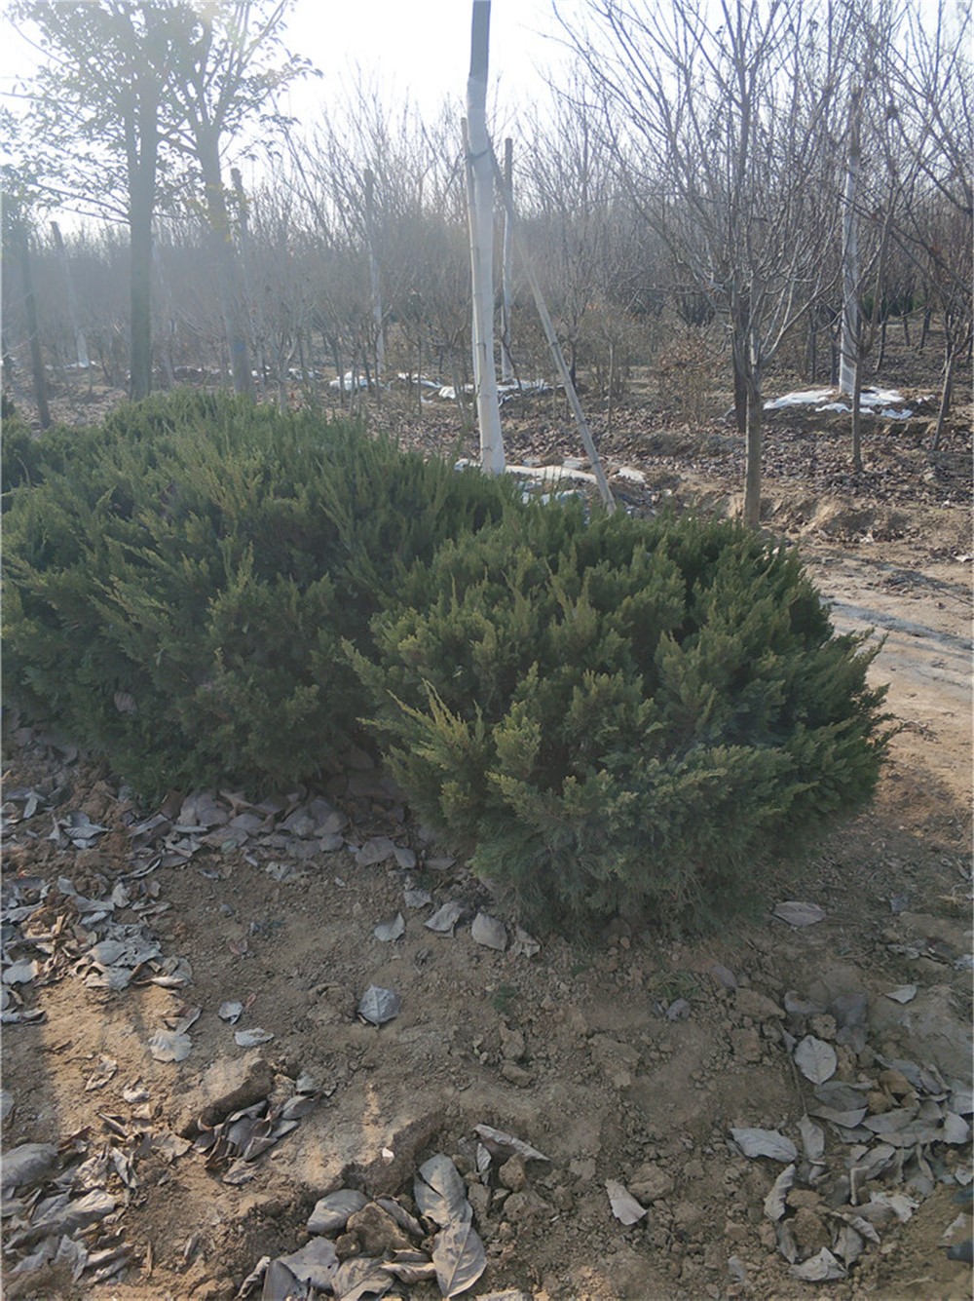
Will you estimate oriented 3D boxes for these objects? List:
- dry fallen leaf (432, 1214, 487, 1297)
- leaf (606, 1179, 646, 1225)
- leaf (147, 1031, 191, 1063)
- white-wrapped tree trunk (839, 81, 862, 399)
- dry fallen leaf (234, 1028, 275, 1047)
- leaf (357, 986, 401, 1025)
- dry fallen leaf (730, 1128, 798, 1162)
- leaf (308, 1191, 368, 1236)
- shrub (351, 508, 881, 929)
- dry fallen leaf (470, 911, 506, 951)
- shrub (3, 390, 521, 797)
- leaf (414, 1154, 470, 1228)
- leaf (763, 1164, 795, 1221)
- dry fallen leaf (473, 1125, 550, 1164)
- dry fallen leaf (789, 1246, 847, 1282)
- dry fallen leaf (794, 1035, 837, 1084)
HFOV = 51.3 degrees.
[{"bbox_3d":[-0.043,1.000,1.674,0.088,0.025,0.134,2,19,7],"label":"dry fallen leaf"},{"bbox_3d":[0.238,0.964,1.784,0.053,0.025,0.091,-5,19,-15],"label":"leaf"},{"bbox_3d":[-0.699,0.870,2.229,0.104,0.022,0.105,-8,19,-16],"label":"leaf"},{"bbox_3d":[5.008,-5.507,13.898,0.220,3.911,0.220,-4,18,0],"label":"white-wrapped tree trunk"},{"bbox_3d":[-0.506,0.836,2.191,0.086,0.020,0.038,1,19,4],"label":"dry fallen leaf"},{"bbox_3d":[-0.254,0.817,2.335,0.100,0.025,0.135,-5,18,-9],"label":"leaf"},{"bbox_3d":[0.519,0.924,1.903,0.124,0.025,0.062,8,20,23],"label":"dry fallen leaf"},{"bbox_3d":[-0.258,0.970,1.756,0.107,0.040,0.058,-7,20,-20],"label":"leaf"},{"bbox_3d":[0.353,0.132,2.785,1.401,1.002,1.331,-2,18,0],"label":"shrub"},{"bbox_3d":[0.009,0.706,2.540,0.080,0.040,0.107,-12,22,-33],"label":"dry fallen leaf"},{"bbox_3d":[-0.783,-0.224,3.549,1.771,1.293,1.541,-2,18,0],"label":"shrub"},{"bbox_3d":[-0.080,0.960,1.796,0.092,0.030,0.151,-2,19,-7],"label":"leaf"},{"bbox_3d":[0.521,0.958,1.796,0.055,0.030,0.125,9,21,30],"label":"leaf"},{"bbox_3d":[0.047,0.917,1.893,0.148,0.040,0.035,6,19,17],"label":"dry fallen leaf"},{"bbox_3d":[0.543,1.000,1.652,0.092,0.037,0.042,2,19,5],"label":"dry fallen leaf"},{"bbox_3d":[0.683,0.852,2.115,0.086,0.022,0.145,1,18,10],"label":"dry fallen leaf"}]

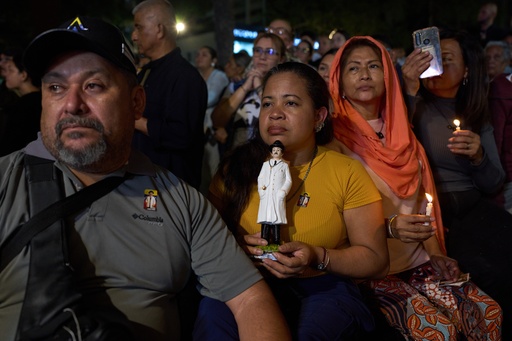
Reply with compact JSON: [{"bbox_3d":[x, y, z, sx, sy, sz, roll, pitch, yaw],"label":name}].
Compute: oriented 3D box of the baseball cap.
[{"bbox_3d":[-0.310,-0.230,0.908,0.175,0.137,0.268,-1,-11,1],"label":"baseball cap"}]

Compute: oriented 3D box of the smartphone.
[{"bbox_3d":[0.566,-0.386,1.632,0.076,0.160,0.009,-9,24,16],"label":"smartphone"}]

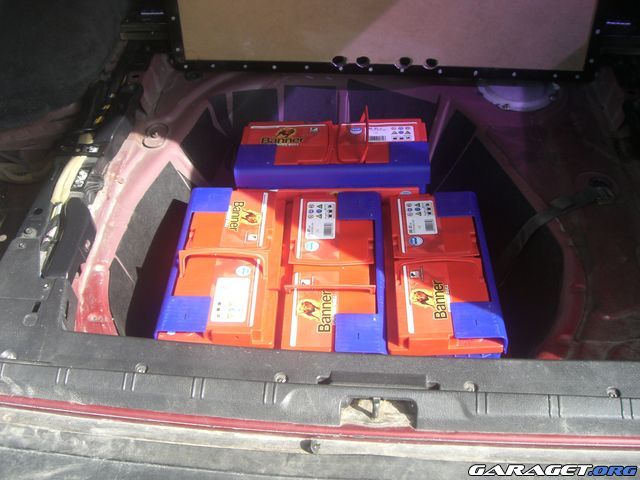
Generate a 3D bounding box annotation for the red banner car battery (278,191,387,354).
[{"bbox_3d":[0.028,0.104,1.274,0.178,0.190,0.354,0,40,2],"label":"red banner car battery"}]

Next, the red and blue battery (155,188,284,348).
[{"bbox_3d":[-0.151,0.091,1.230,0.177,0.193,0.354,0,42,1],"label":"red and blue battery"}]

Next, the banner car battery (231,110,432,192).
[{"bbox_3d":[0.027,-0.126,1.415,0.354,0.210,0.178,0,40,1],"label":"banner car battery"}]

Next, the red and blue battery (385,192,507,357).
[{"bbox_3d":[0.203,0.102,1.263,0.178,0.190,0.354,1,40,2],"label":"red and blue battery"}]

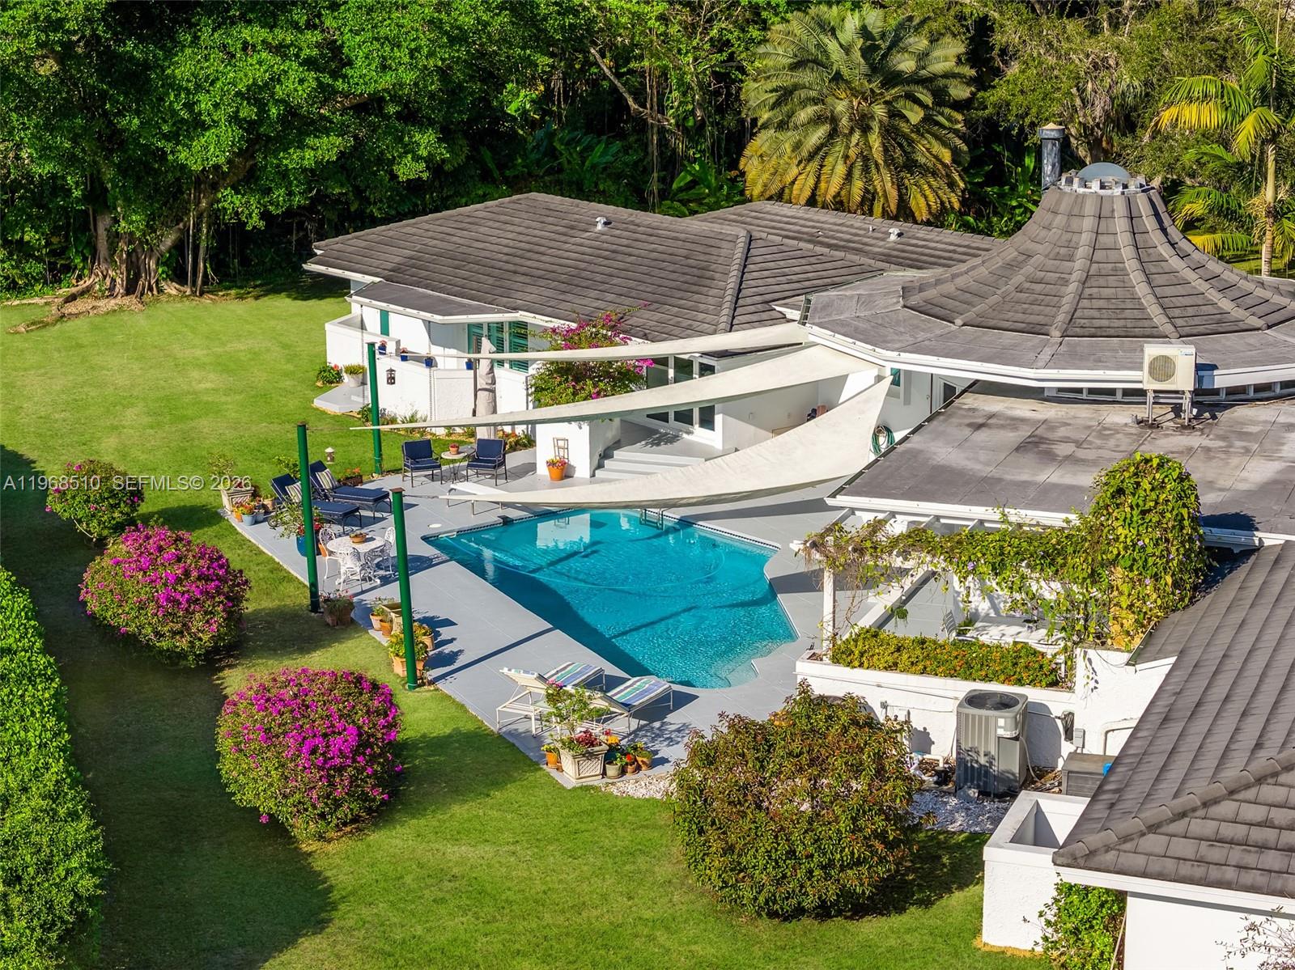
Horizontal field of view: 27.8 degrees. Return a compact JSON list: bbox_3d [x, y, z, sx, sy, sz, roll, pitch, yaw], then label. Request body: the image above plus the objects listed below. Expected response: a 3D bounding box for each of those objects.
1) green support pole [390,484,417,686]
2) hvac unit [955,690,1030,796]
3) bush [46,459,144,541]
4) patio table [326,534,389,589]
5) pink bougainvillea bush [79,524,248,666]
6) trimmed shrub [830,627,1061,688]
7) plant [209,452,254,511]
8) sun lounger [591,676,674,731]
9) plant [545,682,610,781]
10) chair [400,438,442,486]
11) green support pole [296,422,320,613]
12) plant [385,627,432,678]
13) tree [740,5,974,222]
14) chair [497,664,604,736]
[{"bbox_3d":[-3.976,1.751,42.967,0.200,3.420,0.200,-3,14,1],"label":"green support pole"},{"bbox_3d":[5.129,3.853,38.732,0.890,1.260,0.870,4,14,17],"label":"hvac unit"},{"bbox_3d":[-10.367,0.304,49.133,1.850,1.600,1.850,0,15,0],"label":"bush"},{"bbox_3d":[-5.138,1.390,46.413,1.040,0.700,1.040,0,15,0],"label":"patio table"},{"bbox_3d":[-7.960,1.730,43.100,2.740,2.120,2.740,0,14,0],"label":"pink bougainvillea bush"},{"bbox_3d":[4.682,2.703,40.390,3.550,0.420,0.750,5,14,19],"label":"trimmed shrub"},{"bbox_3d":[-8.400,-0.105,52.752,0.850,1.080,0.750,-5,15,-20],"label":"plant"},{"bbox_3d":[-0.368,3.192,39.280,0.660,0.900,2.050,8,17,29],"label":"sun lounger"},{"bbox_3d":[-0.978,3.486,37.297,0.950,1.360,0.900,-8,17,-29],"label":"plant"},{"bbox_3d":[-4.958,-0.484,57.615,0.680,0.880,0.740,-6,15,-22],"label":"chair"},{"bbox_3d":[-5.792,0.573,44.684,0.180,3.370,0.180,-2,15,0],"label":"green support pole"},{"bbox_3d":[-3.870,2.666,42.339,0.680,0.740,0.660,0,14,0],"label":"plant"},{"bbox_3d":[5.920,-9.277,74.411,6.600,8.400,6.600,0,14,0],"label":"tree"},{"bbox_3d":[-1.520,3.200,42.249,0.670,0.920,2.300,6,15,24],"label":"chair"}]

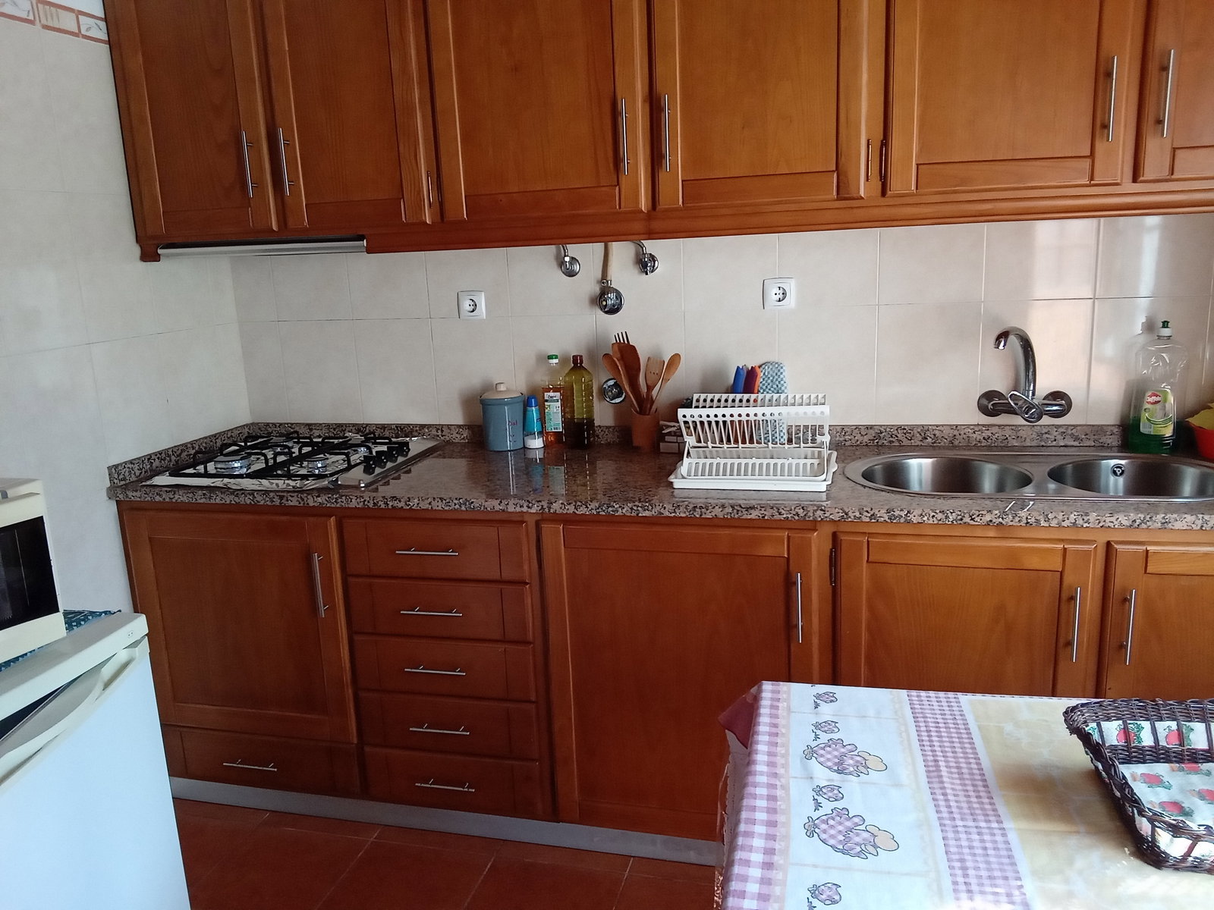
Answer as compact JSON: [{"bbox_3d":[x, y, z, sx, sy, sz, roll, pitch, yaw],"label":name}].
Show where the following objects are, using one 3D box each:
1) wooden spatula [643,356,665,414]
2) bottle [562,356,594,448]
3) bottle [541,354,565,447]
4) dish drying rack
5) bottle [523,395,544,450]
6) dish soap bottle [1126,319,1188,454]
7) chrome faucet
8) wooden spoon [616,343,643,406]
[{"bbox_3d":[0.111,-0.143,2.361,0.047,0.240,0.018,11,15,2],"label":"wooden spatula"},{"bbox_3d":[-0.079,-0.149,2.437,0.082,0.255,0.078,-1,12,7],"label":"bottle"},{"bbox_3d":[-0.150,-0.152,2.459,0.065,0.257,0.064,-1,12,7],"label":"bottle"},{"bbox_3d":[0.345,-0.039,2.034,0.362,0.172,0.320,1,13,14],"label":"dish drying rack"},{"bbox_3d":[-0.207,-0.095,2.470,0.061,0.147,0.058,-3,12,-3],"label":"bottle"},{"bbox_3d":[1.302,-0.162,2.072,0.106,0.310,0.066,2,13,22],"label":"dish soap bottle"},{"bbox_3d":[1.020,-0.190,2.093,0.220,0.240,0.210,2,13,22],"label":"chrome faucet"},{"bbox_3d":[0.082,-0.165,2.374,0.058,0.279,0.018,-13,5,2],"label":"wooden spoon"}]

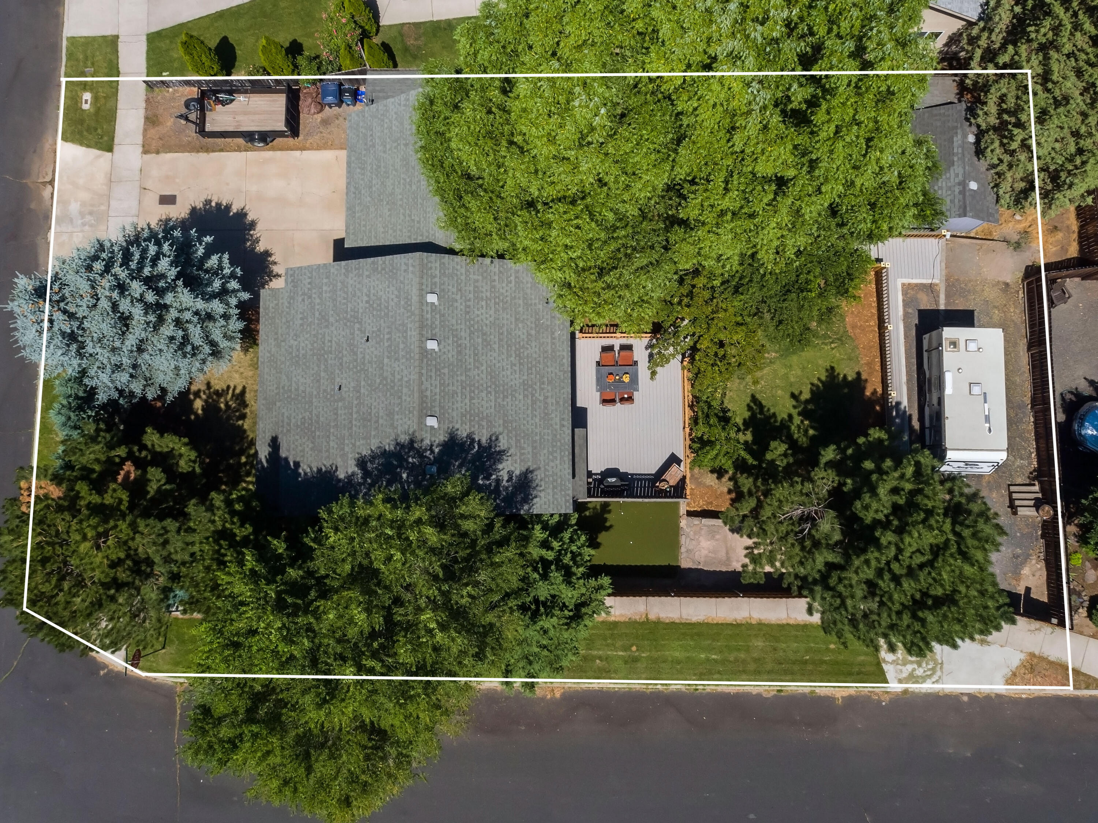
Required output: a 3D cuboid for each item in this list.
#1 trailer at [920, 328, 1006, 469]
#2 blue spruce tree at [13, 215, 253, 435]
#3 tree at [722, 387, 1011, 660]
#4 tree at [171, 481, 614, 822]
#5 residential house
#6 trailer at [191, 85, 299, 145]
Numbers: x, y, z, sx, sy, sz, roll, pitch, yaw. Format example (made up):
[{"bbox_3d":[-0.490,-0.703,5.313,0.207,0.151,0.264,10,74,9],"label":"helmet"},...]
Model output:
[{"bbox_3d":[15.853,-0.190,29.448,2.300,2.750,5.800,1,86,2],"label":"trailer"},{"bbox_3d":[-15.427,-3.575,27.231,8.200,9.500,8.200,0,86,2],"label":"blue spruce tree"},{"bbox_3d":[10.379,4.216,25.423,7.700,10.500,7.700,0,86,2],"label":"tree"},{"bbox_3d":[-5.110,7.285,25.424,12.200,11.000,10.600,0,86,2],"label":"tree"},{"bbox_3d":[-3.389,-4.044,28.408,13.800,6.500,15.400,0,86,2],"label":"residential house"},{"bbox_3d":[-12.928,-12.479,31.705,4.850,1.650,2.350,0,86,2],"label":"trailer"}]

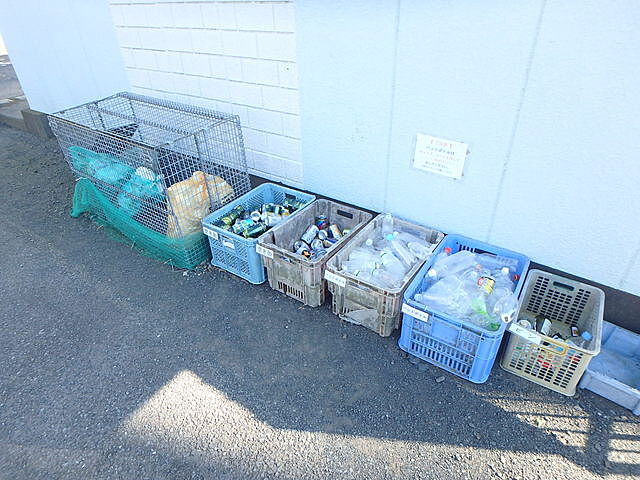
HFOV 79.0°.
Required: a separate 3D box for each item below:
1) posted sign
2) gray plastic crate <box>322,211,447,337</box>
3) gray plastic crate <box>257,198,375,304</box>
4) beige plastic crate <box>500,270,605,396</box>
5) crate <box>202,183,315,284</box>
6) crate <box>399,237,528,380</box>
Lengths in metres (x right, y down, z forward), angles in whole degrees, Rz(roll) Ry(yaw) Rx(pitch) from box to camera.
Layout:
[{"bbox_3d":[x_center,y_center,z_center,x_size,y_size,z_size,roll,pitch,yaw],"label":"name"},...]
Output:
[{"bbox_3d":[0.578,-0.404,1.885,0.251,0.178,0.010,20,39,30],"label":"posted sign"},{"bbox_3d":[0.337,0.173,1.969,0.376,0.316,0.569,20,39,30],"label":"gray plastic crate"},{"bbox_3d":[-0.004,0.065,2.158,0.381,0.312,0.564,20,39,30],"label":"gray plastic crate"},{"bbox_3d":[1.000,0.382,1.668,0.287,0.253,0.438,19,39,29],"label":"beige plastic crate"},{"bbox_3d":[-0.335,-0.050,2.349,0.401,0.317,0.588,19,38,28],"label":"crate"},{"bbox_3d":[0.672,0.286,1.802,0.399,0.288,0.613,19,39,29],"label":"crate"}]

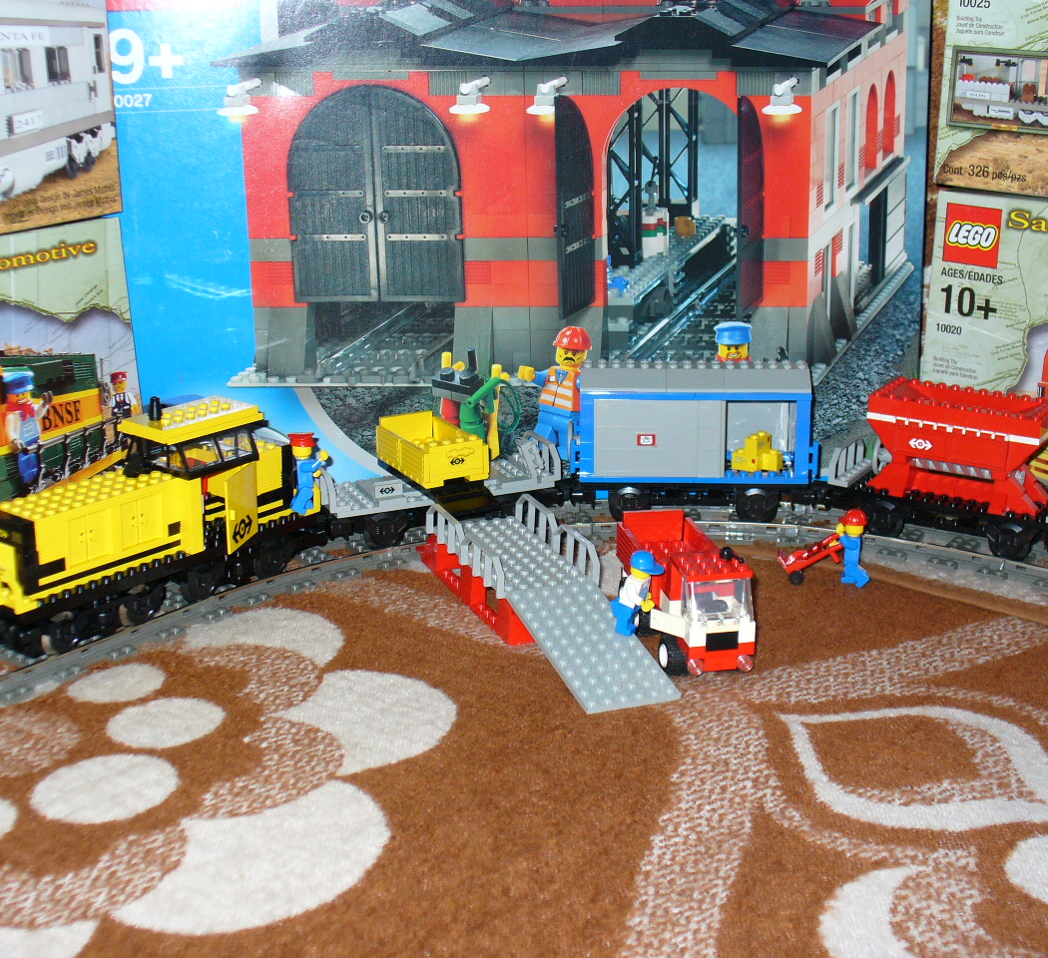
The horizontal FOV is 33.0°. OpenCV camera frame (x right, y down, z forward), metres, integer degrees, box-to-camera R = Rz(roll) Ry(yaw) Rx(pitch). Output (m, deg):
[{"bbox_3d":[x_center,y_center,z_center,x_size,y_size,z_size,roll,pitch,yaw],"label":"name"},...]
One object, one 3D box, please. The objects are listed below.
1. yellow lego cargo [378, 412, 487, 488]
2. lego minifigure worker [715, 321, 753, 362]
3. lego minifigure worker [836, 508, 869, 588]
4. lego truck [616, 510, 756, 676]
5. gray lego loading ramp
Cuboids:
[{"bbox_3d":[-0.052,-0.018,0.997,0.040,0.024,0.067,-9,20,-26],"label":"yellow lego cargo"},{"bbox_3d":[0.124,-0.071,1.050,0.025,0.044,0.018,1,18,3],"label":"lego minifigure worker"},{"bbox_3d":[0.177,0.036,0.957,0.018,0.040,0.023,3,18,8],"label":"lego minifigure worker"},{"bbox_3d":[0.080,0.053,0.873,0.041,0.057,0.119,-4,19,-12],"label":"lego truck"},{"bbox_3d":[0.012,0.056,0.881,0.063,0.038,0.194,-8,20,-23],"label":"gray lego loading ramp"}]

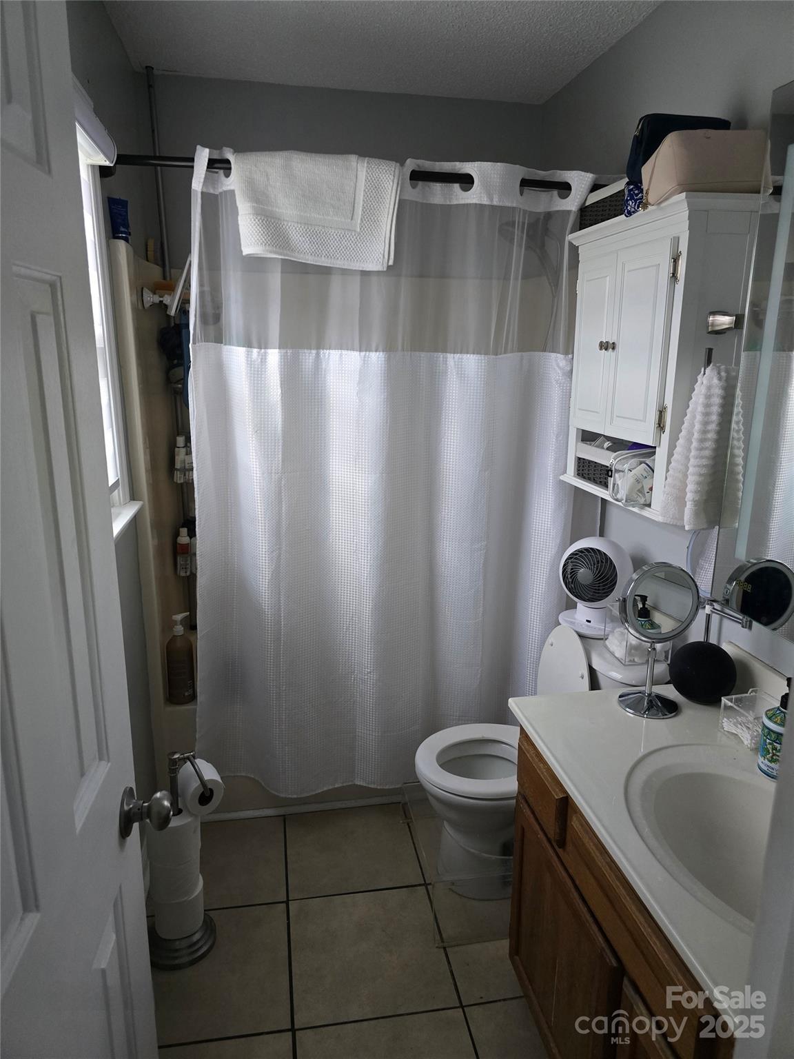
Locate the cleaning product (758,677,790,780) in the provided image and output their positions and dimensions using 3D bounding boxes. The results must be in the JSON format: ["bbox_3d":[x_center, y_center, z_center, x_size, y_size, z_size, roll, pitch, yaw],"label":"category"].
[{"bbox_3d":[0.711,0.352,1.272,0.080,0.195,0.081,-11,18,-41],"label":"cleaning product"}]

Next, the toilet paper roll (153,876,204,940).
[{"bbox_3d":[-0.564,0.974,1.825,0.116,0.107,0.116,-2,14,-10],"label":"toilet paper roll"}]

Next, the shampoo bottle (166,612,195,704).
[{"bbox_3d":[-0.700,0.401,2.241,0.084,0.290,0.084,-8,16,-31],"label":"shampoo bottle"}]

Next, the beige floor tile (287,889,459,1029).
[{"bbox_3d":[-0.079,1.095,1.830,0.398,0.010,0.398,-2,14,-10],"label":"beige floor tile"}]

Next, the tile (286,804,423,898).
[{"bbox_3d":[-0.146,1.010,2.223,0.400,0.010,0.387,-2,14,-10],"label":"tile"}]

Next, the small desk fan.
[{"bbox_3d":[0.575,0.153,2.042,0.205,0.277,0.205,9,16,30],"label":"small desk fan"}]

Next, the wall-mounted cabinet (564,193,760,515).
[{"bbox_3d":[0.627,-0.425,1.789,0.199,0.674,0.575,-2,14,-10],"label":"wall-mounted cabinet"}]

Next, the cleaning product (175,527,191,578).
[{"bbox_3d":[-0.794,0.085,2.614,0.051,0.188,0.046,-3,14,-17],"label":"cleaning product"}]

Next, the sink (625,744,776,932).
[{"bbox_3d":[0.601,0.558,1.128,0.420,0.150,0.550,-2,14,-10],"label":"sink"}]

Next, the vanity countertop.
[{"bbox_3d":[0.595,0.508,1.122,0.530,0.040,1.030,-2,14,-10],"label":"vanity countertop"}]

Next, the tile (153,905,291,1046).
[{"bbox_3d":[-0.474,1.117,1.778,0.400,0.010,0.400,-2,14,-10],"label":"tile"}]

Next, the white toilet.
[{"bbox_3d":[0.380,0.657,2.010,0.670,0.790,0.420,-2,14,-10],"label":"white toilet"}]

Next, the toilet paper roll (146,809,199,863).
[{"bbox_3d":[-0.566,0.762,1.783,0.124,0.107,0.124,-2,14,-10],"label":"toilet paper roll"}]

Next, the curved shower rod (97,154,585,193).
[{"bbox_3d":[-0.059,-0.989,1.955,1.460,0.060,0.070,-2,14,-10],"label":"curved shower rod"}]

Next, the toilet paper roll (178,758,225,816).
[{"bbox_3d":[-0.491,0.644,1.762,0.096,0.096,0.106,-7,15,-28],"label":"toilet paper roll"}]

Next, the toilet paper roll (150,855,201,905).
[{"bbox_3d":[-0.569,0.870,1.799,0.120,0.107,0.120,-2,14,-10],"label":"toilet paper roll"}]

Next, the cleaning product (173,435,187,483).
[{"bbox_3d":[-0.795,-0.256,2.576,0.047,0.178,0.045,-6,15,-24],"label":"cleaning product"}]

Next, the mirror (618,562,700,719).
[{"bbox_3d":[0.558,0.226,1.519,0.185,0.330,0.130,-1,14,-5],"label":"mirror"}]

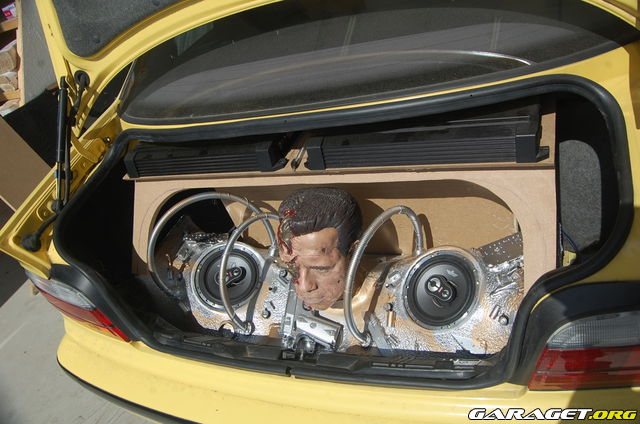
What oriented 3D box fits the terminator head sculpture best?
[{"bbox_3d":[0.002,0.072,1.040,0.178,0.255,0.228,-2,34,25],"label":"terminator head sculpture"}]

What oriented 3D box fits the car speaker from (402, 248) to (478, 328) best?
[{"bbox_3d":[0.253,0.164,0.972,0.167,0.065,0.167,22,81,46],"label":"car speaker"}]

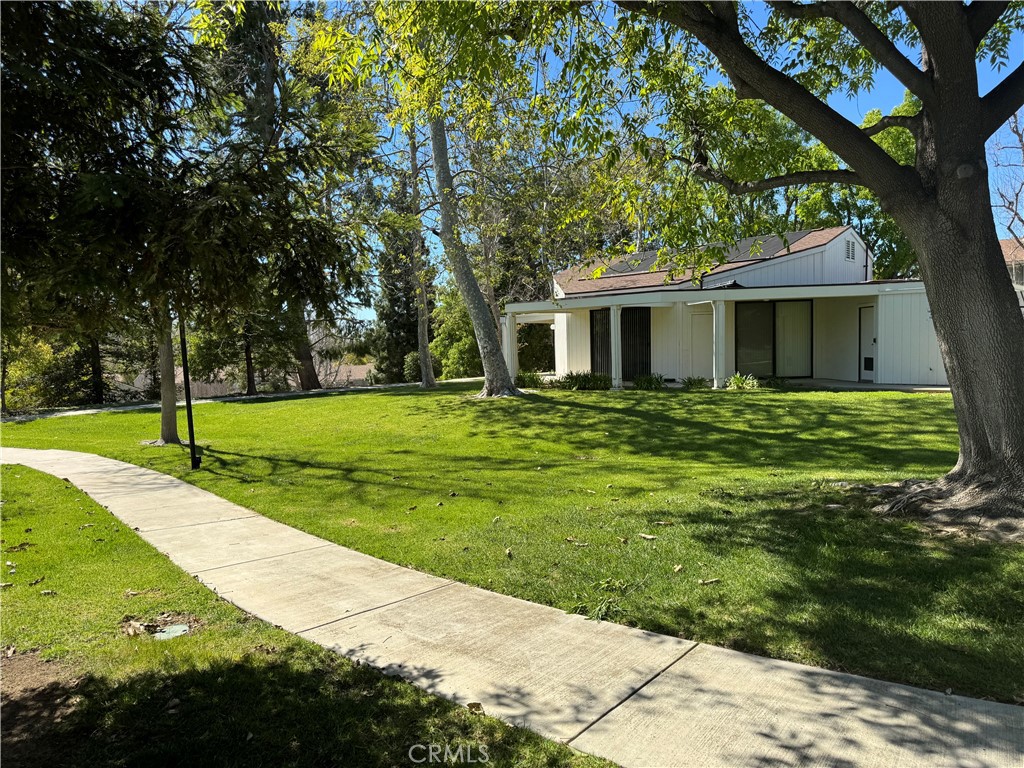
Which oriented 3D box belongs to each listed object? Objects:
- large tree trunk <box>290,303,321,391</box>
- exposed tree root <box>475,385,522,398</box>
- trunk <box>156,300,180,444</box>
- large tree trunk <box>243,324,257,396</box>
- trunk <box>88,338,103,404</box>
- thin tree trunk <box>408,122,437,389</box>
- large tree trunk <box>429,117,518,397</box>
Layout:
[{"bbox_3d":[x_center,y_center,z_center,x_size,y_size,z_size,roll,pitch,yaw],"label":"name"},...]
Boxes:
[{"bbox_3d":[-6.952,-1.263,23.904,0.920,3.000,0.800,-2,4,-16],"label":"large tree trunk"},{"bbox_3d":[-0.380,0.211,19.990,1.350,0.320,1.200,-1,4,0],"label":"exposed tree root"},{"bbox_3d":[-6.104,-0.222,12.617,0.400,2.600,0.380,-3,4,-26],"label":"trunk"},{"bbox_3d":[-8.291,-0.742,22.426,0.400,2.300,0.380,-3,4,-20],"label":"large tree trunk"},{"bbox_3d":[-12.281,-0.398,20.934,0.380,2.050,0.380,-3,4,-30],"label":"trunk"},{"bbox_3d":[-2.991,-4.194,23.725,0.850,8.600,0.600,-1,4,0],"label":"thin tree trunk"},{"bbox_3d":[-1.071,-3.547,19.754,2.200,7.700,1.200,-1,4,0],"label":"large tree trunk"}]

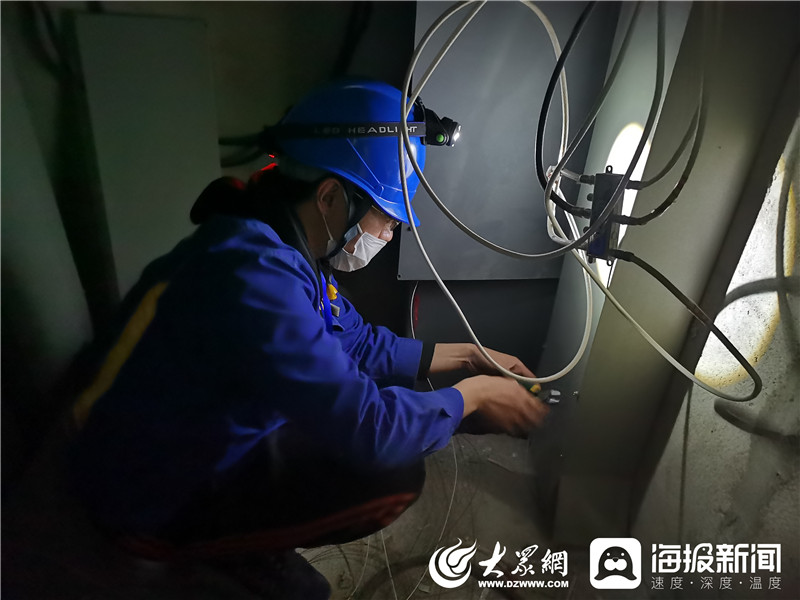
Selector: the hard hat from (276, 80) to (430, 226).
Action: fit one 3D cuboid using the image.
[{"bbox_3d":[-0.046,-0.267,1.050,0.282,0.168,0.215,31,22,-8],"label":"hard hat"}]

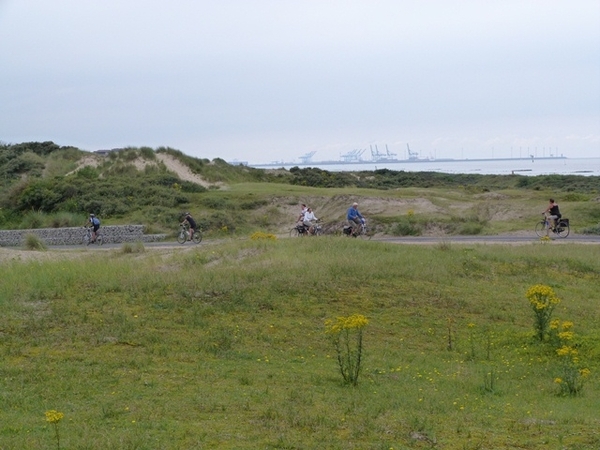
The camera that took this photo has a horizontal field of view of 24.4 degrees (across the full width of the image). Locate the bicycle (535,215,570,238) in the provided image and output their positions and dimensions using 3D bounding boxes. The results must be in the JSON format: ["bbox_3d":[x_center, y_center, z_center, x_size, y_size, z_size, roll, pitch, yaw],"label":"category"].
[{"bbox_3d":[11.217,0.053,61.500,1.800,1.100,0.600,1,3,40],"label":"bicycle"}]

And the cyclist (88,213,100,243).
[{"bbox_3d":[-11.570,0.212,77.500,0.900,1.620,0.520,1,3,41],"label":"cyclist"}]

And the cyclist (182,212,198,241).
[{"bbox_3d":[-5.964,0.107,74.500,0.920,1.550,0.500,1,3,39],"label":"cyclist"}]

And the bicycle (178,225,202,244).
[{"bbox_3d":[-5.905,0.521,74.500,1.750,1.050,0.600,1,3,39],"label":"bicycle"}]

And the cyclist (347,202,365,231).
[{"bbox_3d":[2.659,-0.222,65.500,0.900,1.620,0.550,1,3,40],"label":"cyclist"}]

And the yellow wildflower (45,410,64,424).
[{"bbox_3d":[-1.237,0.969,7.000,0.090,0.065,0.085,-1,3,0],"label":"yellow wildflower"}]

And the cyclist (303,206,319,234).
[{"bbox_3d":[0.531,-0.082,67.000,0.850,1.500,0.520,1,3,40],"label":"cyclist"}]

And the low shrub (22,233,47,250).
[{"bbox_3d":[-13.736,0.857,72.000,1.150,0.900,1.100,-1,3,0],"label":"low shrub"}]

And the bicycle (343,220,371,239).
[{"bbox_3d":[2.716,0.194,65.500,1.800,1.100,0.600,1,3,41],"label":"bicycle"}]

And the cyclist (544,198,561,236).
[{"bbox_3d":[11.186,-0.377,61.500,0.880,1.570,0.500,1,3,40],"label":"cyclist"}]

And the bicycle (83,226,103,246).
[{"bbox_3d":[-11.559,0.637,77.500,1.750,1.070,0.600,1,3,41],"label":"bicycle"}]

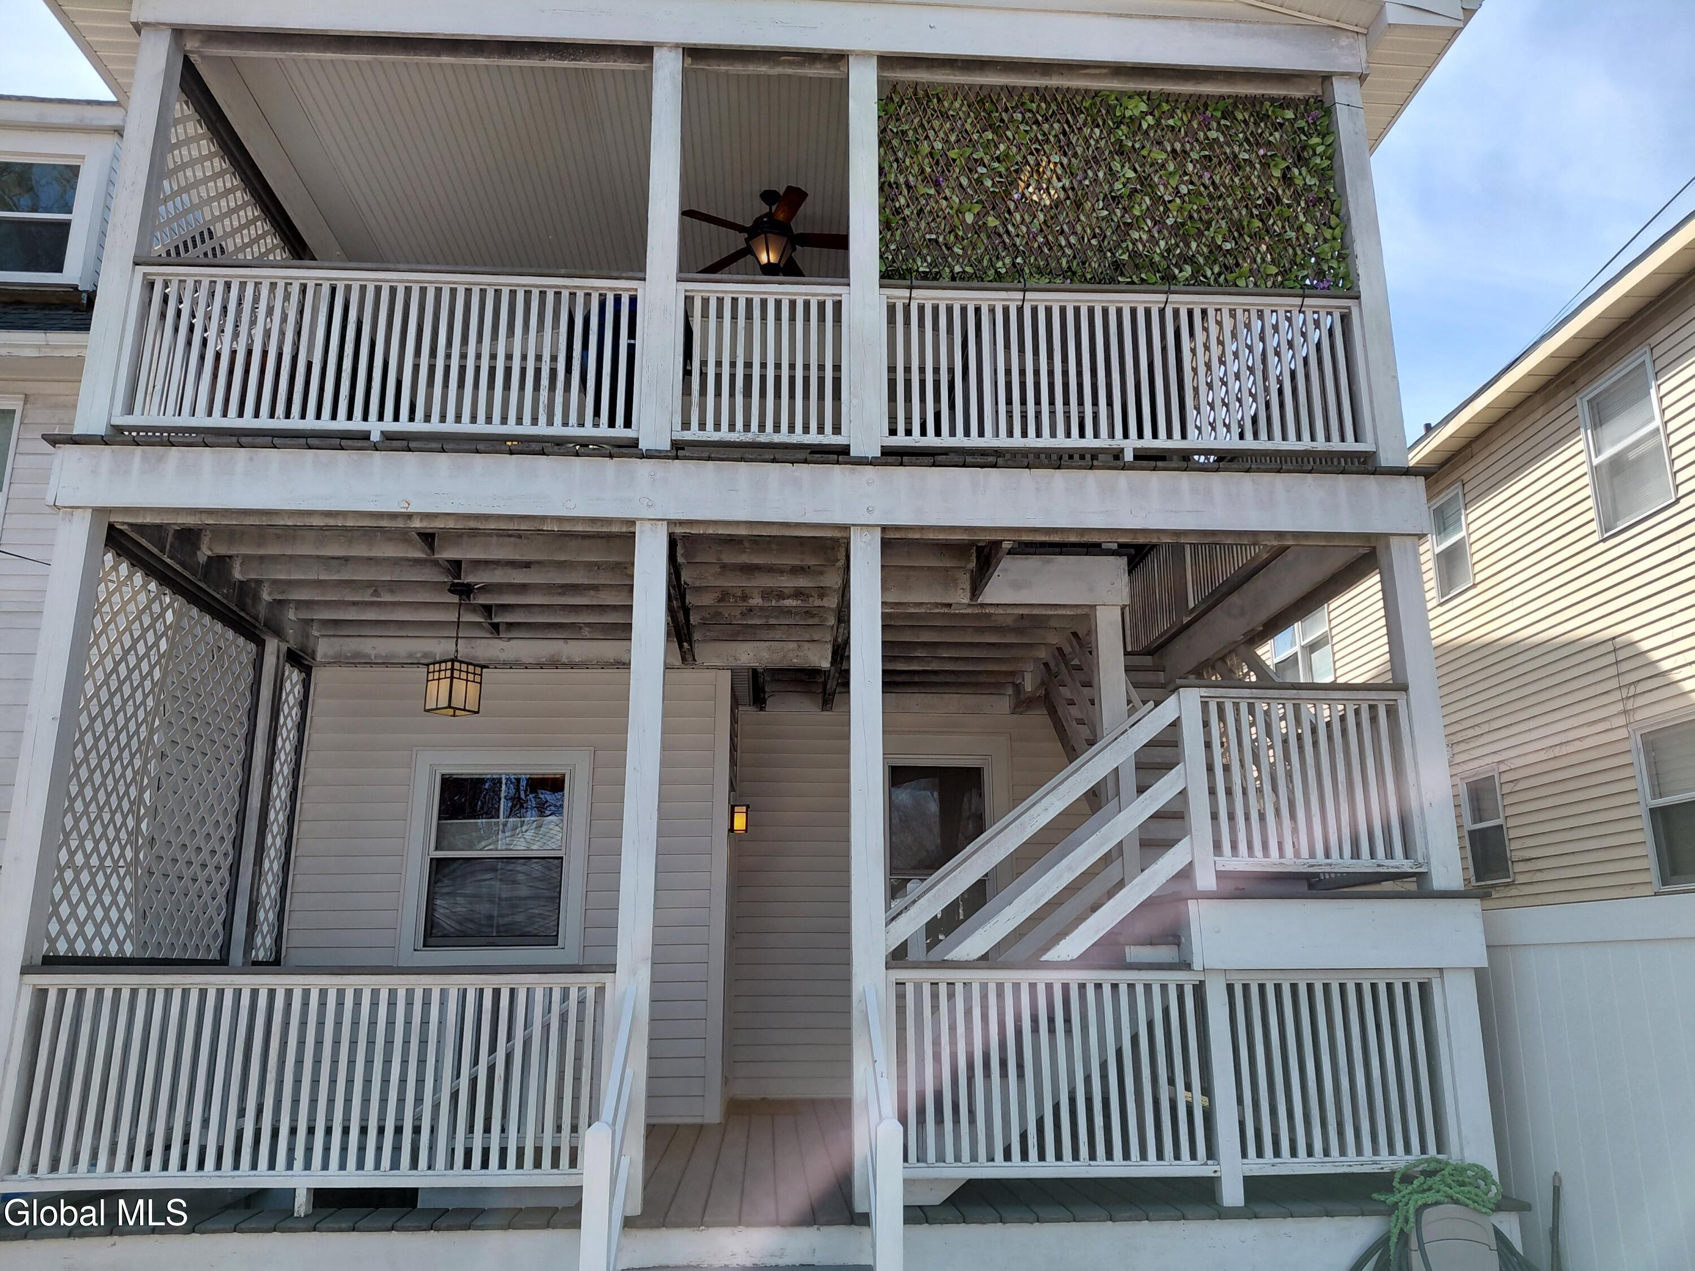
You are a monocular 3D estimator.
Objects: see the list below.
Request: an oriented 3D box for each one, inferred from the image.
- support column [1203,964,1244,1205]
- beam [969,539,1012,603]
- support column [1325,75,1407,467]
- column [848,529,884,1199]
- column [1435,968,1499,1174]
[{"bbox_3d":[1.569,1.889,5.147,0.090,0.928,0.090,1,-15,-4],"label":"support column"},{"bbox_3d":[0.735,-0.438,6.355,0.050,0.240,1.060,1,-15,-4],"label":"beam"},{"bbox_3d":[2.576,-1.825,6.118,0.137,2.172,0.134,1,-15,-4],"label":"support column"},{"bbox_3d":[0.086,0.889,5.253,0.137,2.891,0.134,1,-15,-4],"label":"column"},{"bbox_3d":[2.636,1.908,5.239,0.140,0.928,0.140,1,-15,-4],"label":"column"}]

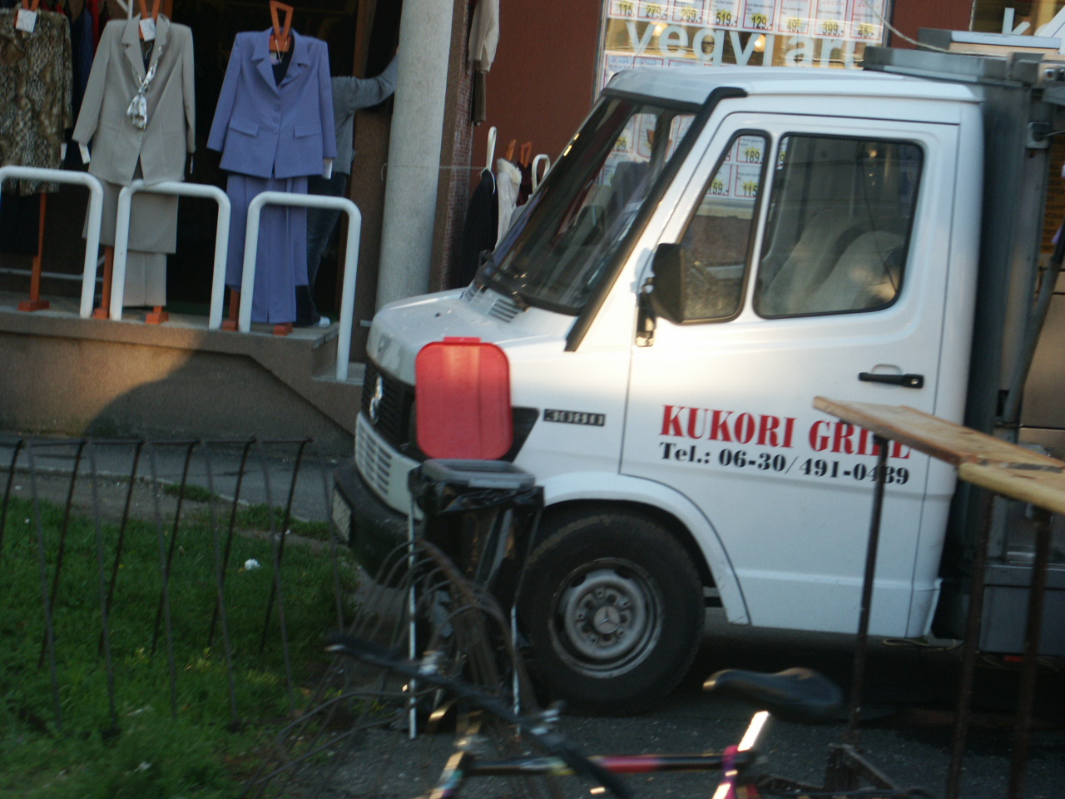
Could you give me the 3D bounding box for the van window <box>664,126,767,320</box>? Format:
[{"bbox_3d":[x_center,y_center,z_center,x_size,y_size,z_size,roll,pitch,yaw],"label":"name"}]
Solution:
[{"bbox_3d":[0.594,-0.578,11.039,0.357,0.665,0.030,4,0,-12],"label":"van window"}]

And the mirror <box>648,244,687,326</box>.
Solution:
[{"bbox_3d":[0.443,-0.380,10.858,0.075,0.275,0.170,2,7,-24],"label":"mirror"}]

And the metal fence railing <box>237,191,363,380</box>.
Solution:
[{"bbox_3d":[-1.209,-0.589,17.011,0.590,0.943,0.060,5,6,0],"label":"metal fence railing"}]

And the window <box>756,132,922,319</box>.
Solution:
[{"bbox_3d":[1.032,-0.575,11.131,0.549,0.636,0.030,4,0,-12],"label":"window"}]

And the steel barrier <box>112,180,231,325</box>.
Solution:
[{"bbox_3d":[-1.869,-0.748,17.001,0.579,0.740,0.060,5,6,0],"label":"steel barrier"}]

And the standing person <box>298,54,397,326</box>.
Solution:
[{"bbox_3d":[-1.064,-1.215,17.809,0.620,1.620,0.400,2,7,-23],"label":"standing person"}]

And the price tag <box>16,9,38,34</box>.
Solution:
[{"bbox_3d":[-2.631,-1.969,17.130,0.094,0.105,0.006,10,6,-1],"label":"price tag"}]

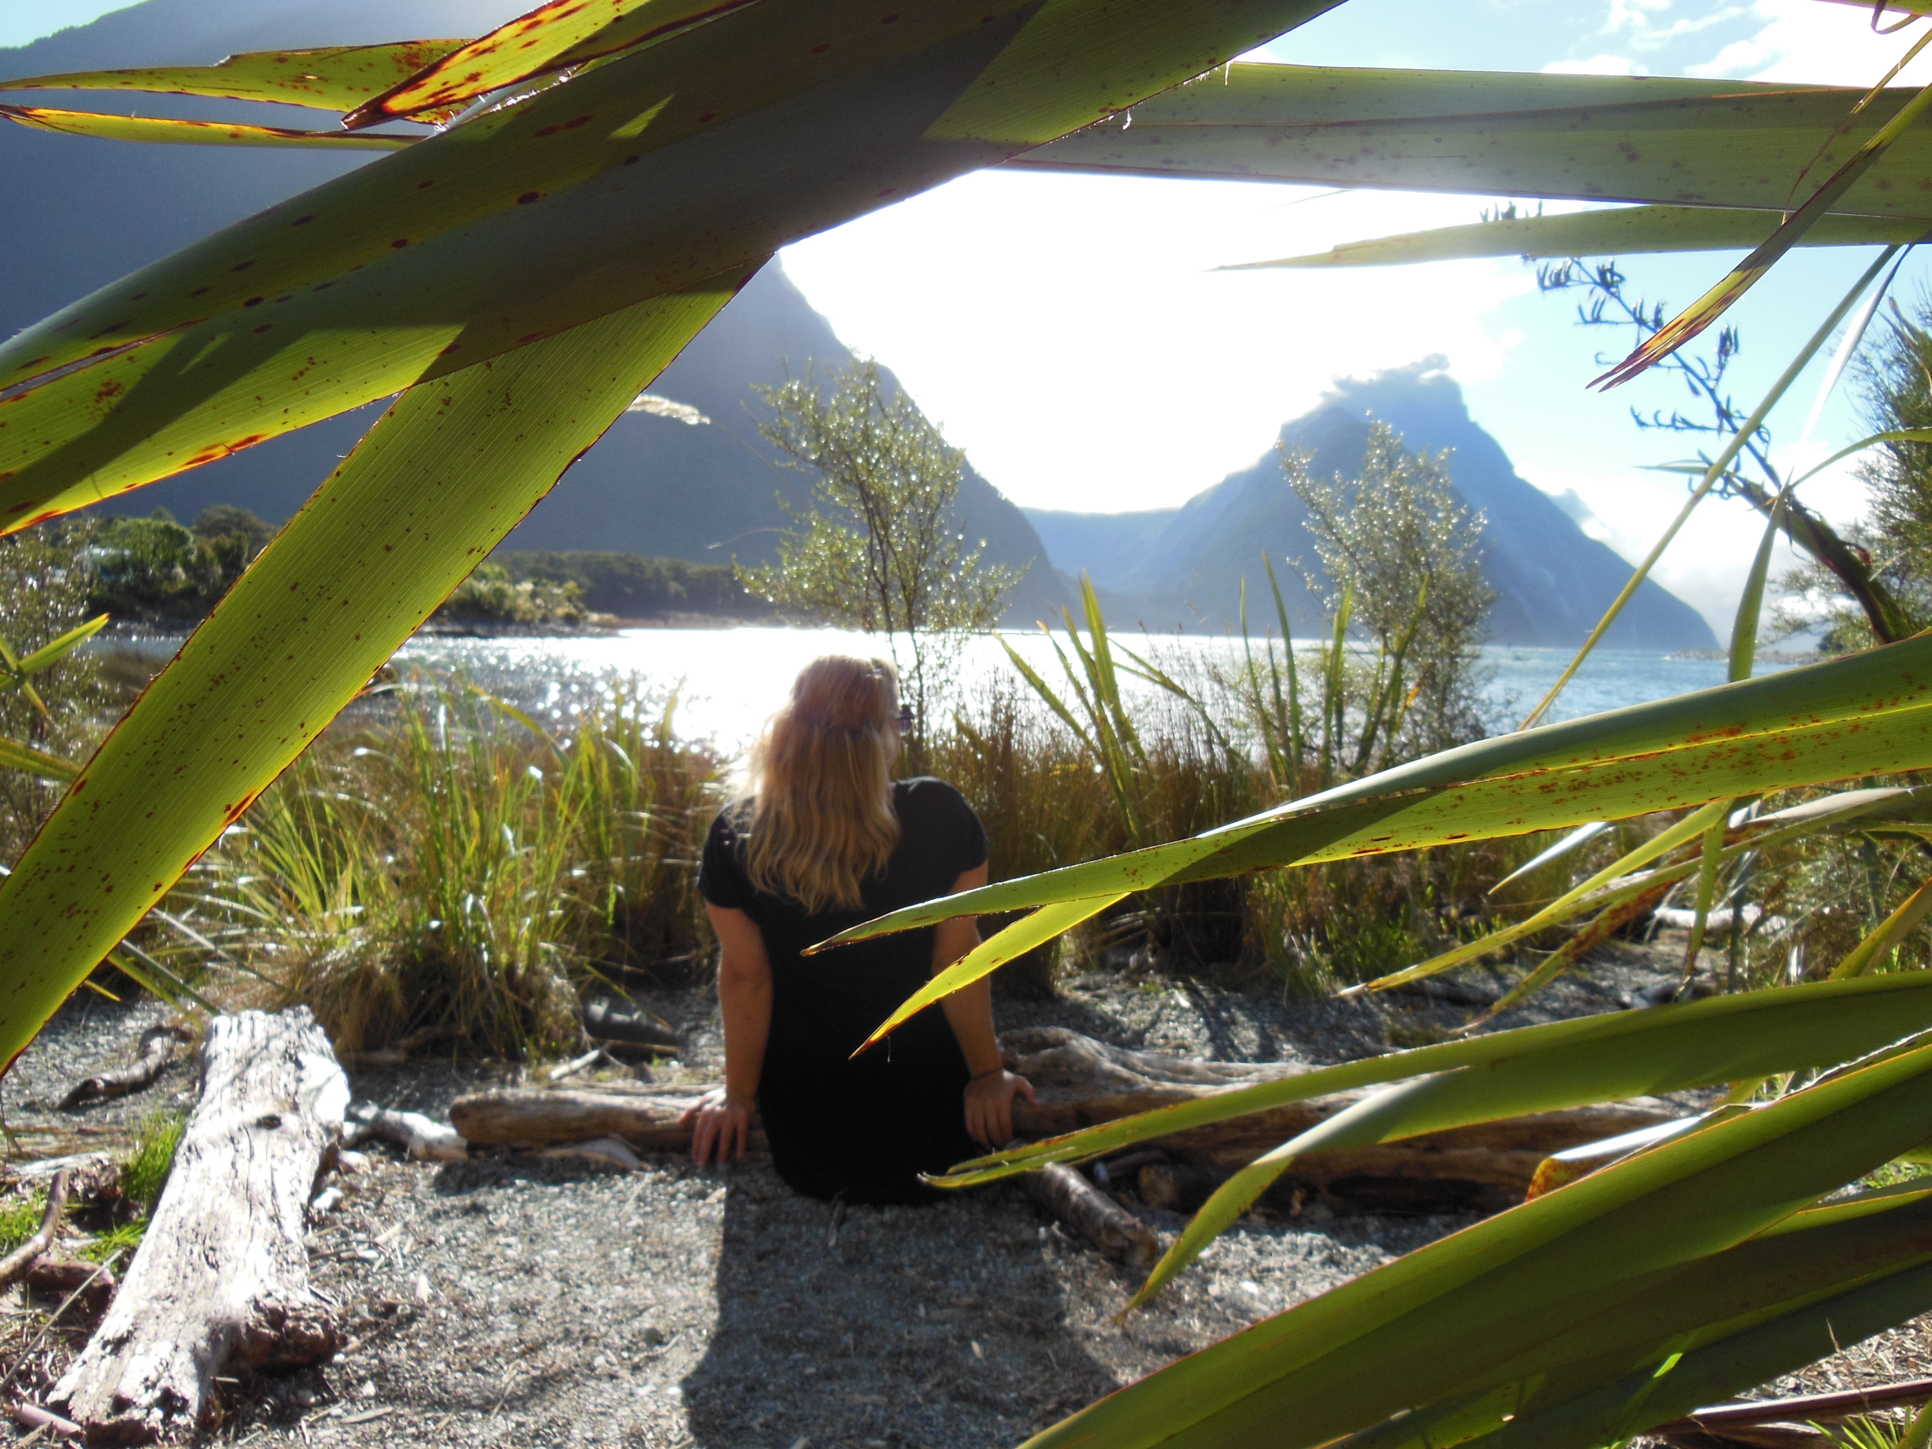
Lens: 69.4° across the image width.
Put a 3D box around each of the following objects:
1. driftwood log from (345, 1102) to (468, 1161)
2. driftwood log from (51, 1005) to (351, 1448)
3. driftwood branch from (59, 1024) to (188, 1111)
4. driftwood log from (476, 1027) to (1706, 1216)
[{"bbox_3d":[-0.979,0.713,2.468,0.250,0.070,0.080,3,4,14],"label":"driftwood log"},{"bbox_3d":[-1.065,0.686,2.100,0.265,0.190,1.140,0,4,-21],"label":"driftwood log"},{"bbox_3d":[-1.653,0.670,2.772,0.100,0.070,0.350,2,4,6],"label":"driftwood branch"},{"bbox_3d":[0.127,0.687,2.509,2.100,0.210,0.310,2,4,4],"label":"driftwood log"}]

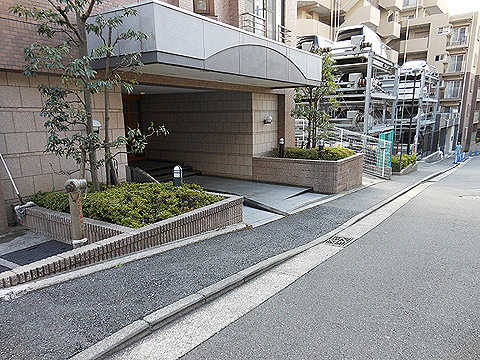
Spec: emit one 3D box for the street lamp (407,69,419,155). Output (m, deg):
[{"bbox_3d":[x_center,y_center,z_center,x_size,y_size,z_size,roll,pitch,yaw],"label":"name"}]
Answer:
[{"bbox_3d":[9.498,-3.402,18.972,0.280,5.170,0.280,7,14,33],"label":"street lamp"}]

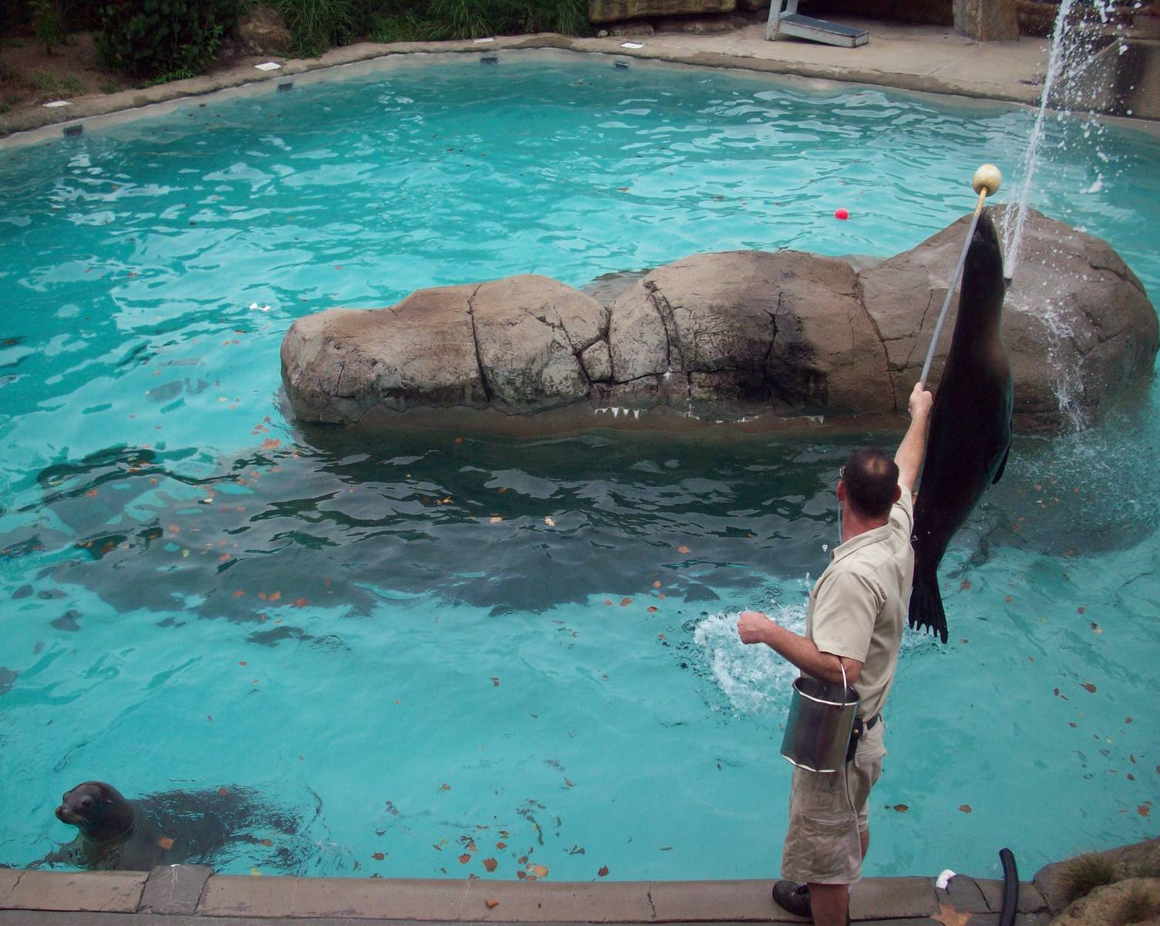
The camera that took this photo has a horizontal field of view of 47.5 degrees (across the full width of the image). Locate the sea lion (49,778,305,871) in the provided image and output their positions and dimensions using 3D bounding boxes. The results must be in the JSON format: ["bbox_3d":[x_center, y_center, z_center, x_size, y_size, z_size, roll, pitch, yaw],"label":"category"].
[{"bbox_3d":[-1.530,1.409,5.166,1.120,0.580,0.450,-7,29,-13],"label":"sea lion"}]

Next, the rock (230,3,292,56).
[{"bbox_3d":[-4.300,-5.816,17.520,0.900,0.750,0.750,-5,28,-10],"label":"rock"}]

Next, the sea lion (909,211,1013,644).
[{"bbox_3d":[1.490,-0.099,5.214,0.370,1.830,0.400,-15,32,-27],"label":"sea lion"}]

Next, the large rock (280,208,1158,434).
[{"bbox_3d":[0.980,-1.077,8.714,5.600,1.200,1.750,0,28,0],"label":"large rock"}]

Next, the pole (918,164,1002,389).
[{"bbox_3d":[1.303,-0.651,4.554,0.110,0.110,1.020,32,62,-16],"label":"pole"}]

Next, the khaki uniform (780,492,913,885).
[{"bbox_3d":[0.790,0.680,3.940,0.360,1.130,0.520,18,33,30],"label":"khaki uniform"}]

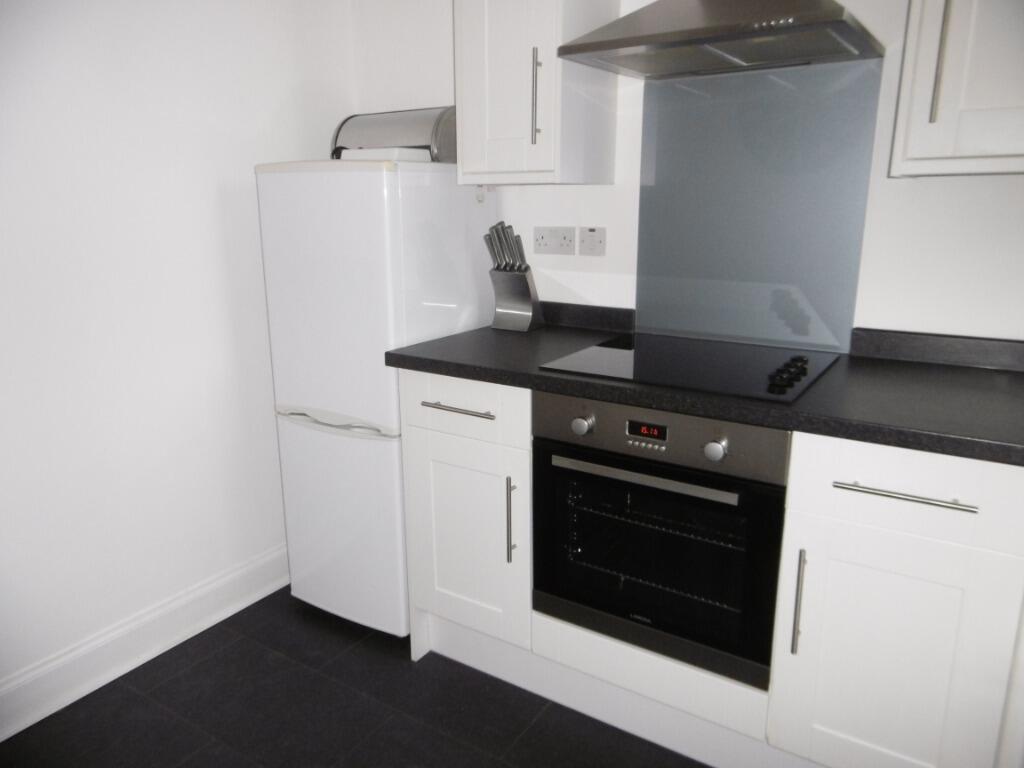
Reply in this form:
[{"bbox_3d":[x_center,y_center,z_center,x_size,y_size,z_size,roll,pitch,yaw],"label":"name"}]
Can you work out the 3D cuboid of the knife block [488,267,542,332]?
[{"bbox_3d":[0.017,-0.277,2.242,0.137,0.198,0.127,9,17,32],"label":"knife block"}]

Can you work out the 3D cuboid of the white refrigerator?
[{"bbox_3d":[-0.399,0.016,2.368,0.548,1.430,0.535,9,17,32],"label":"white refrigerator"}]

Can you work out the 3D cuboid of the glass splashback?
[{"bbox_3d":[0.623,-0.467,1.912,0.599,0.728,0.008,9,17,32],"label":"glass splashback"}]

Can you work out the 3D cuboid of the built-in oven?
[{"bbox_3d":[0.449,0.276,1.833,0.595,0.598,0.570,9,17,32],"label":"built-in oven"}]

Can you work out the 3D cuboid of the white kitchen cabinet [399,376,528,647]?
[{"bbox_3d":[0.033,0.294,2.140,0.423,0.778,0.582,9,17,32],"label":"white kitchen cabinet"}]

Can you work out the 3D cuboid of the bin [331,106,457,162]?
[{"bbox_3d":[-0.352,-0.799,2.323,0.433,0.175,0.250,9,17,32],"label":"bin"}]

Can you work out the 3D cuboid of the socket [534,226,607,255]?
[{"bbox_3d":[0.178,-0.446,2.216,0.254,0.086,0.009,9,17,32],"label":"socket"}]

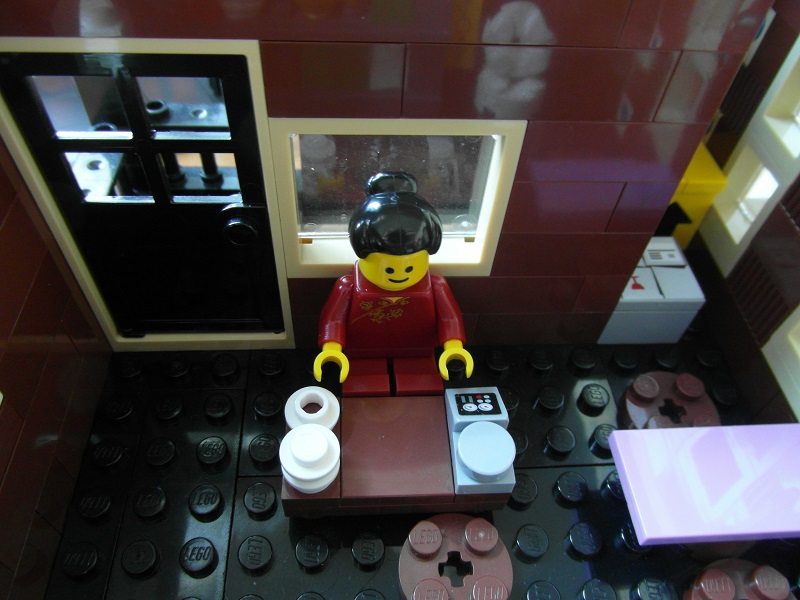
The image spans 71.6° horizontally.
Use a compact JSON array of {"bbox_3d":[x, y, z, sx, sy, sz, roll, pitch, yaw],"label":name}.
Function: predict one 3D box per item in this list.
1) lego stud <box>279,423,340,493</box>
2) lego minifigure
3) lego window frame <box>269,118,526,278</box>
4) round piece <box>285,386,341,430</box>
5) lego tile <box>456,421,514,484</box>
[{"bbox_3d":[-0.012,0.022,0.077,0.008,0.008,0.008,0,50,-5],"label":"lego stud"},{"bbox_3d":[-0.001,0.001,0.083,0.024,0.039,0.016,0,50,-5],"label":"lego minifigure"},{"bbox_3d":[-0.001,-0.015,0.081,0.032,0.029,0.008,0,50,-5],"label":"lego window frame"},{"bbox_3d":[-0.013,0.017,0.083,0.008,0.005,0.008,0,50,-5],"label":"round piece"},{"bbox_3d":[0.012,0.022,0.079,0.008,0.003,0.008,0,50,-5],"label":"lego tile"}]

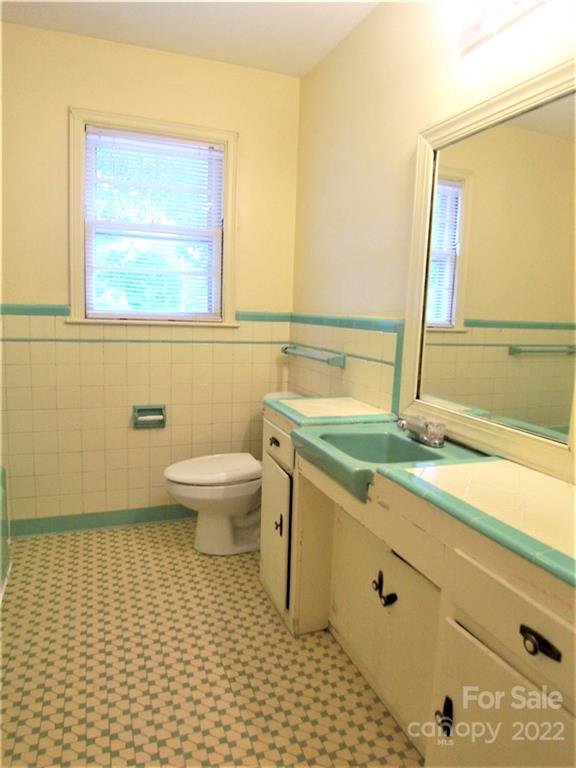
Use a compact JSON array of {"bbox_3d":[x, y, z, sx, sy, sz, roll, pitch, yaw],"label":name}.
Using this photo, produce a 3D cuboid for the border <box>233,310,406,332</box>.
[{"bbox_3d":[0.073,-0.287,2.313,0.316,0.049,1.127,-1,9,-21],"label":"border"}]

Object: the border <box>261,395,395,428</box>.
[{"bbox_3d":[0.148,0.100,2.002,0.413,0.034,0.423,-1,9,-21],"label":"border"}]

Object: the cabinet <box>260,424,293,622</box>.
[{"bbox_3d":[0.143,0.504,2.067,0.390,0.750,0.431,-1,9,-21],"label":"cabinet"}]

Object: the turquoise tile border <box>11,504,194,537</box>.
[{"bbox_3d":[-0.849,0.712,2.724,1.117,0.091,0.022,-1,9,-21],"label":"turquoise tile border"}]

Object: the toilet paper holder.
[{"bbox_3d":[-0.725,0.174,2.681,0.162,0.119,0.061,-1,9,-21],"label":"toilet paper holder"}]

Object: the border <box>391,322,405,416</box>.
[{"bbox_3d":[0.400,-0.055,1.890,0.016,0.350,0.048,-1,9,-21],"label":"border"}]

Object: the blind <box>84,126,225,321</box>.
[{"bbox_3d":[-0.661,-0.776,2.581,0.672,0.906,0.046,-1,9,-21],"label":"blind"}]

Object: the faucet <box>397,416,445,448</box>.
[{"bbox_3d":[0.413,0.143,1.582,0.118,0.076,0.155,-1,9,-21],"label":"faucet"}]

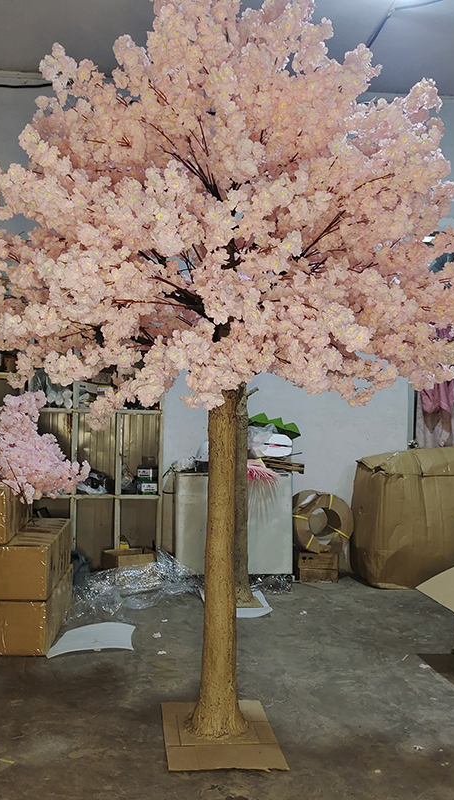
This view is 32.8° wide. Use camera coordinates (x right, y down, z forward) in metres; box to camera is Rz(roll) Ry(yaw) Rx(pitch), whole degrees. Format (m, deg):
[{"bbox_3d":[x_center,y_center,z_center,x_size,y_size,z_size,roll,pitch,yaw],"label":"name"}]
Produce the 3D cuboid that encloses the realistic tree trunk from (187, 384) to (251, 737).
[{"bbox_3d":[-0.031,0.728,3.562,0.270,1.572,0.270,2,0,-6],"label":"realistic tree trunk"}]

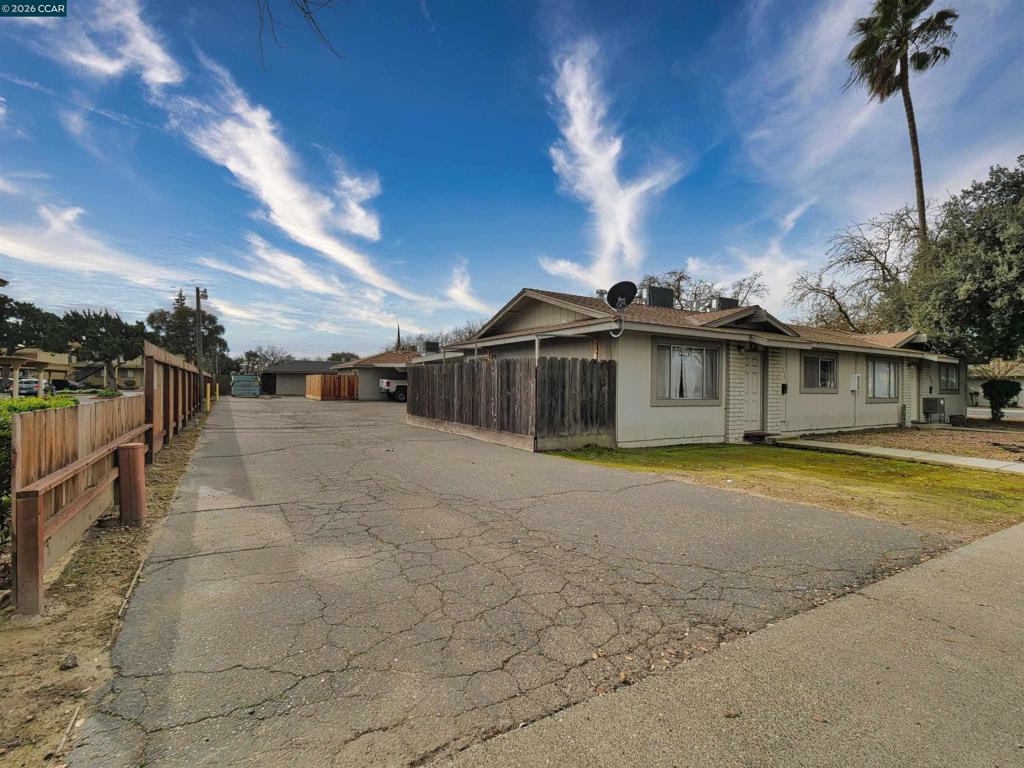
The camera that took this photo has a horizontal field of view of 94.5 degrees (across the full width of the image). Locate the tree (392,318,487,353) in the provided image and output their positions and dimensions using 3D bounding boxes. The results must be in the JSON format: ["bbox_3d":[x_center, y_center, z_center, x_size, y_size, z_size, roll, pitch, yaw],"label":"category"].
[{"bbox_3d":[-7.098,-2.752,50.013,10.000,8.200,8.500,1,0,-32],"label":"tree"}]

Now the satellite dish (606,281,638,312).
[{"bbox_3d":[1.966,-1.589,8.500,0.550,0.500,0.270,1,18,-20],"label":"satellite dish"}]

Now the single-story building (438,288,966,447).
[{"bbox_3d":[8.851,-0.463,17.304,20.800,3.800,8.200,1,0,-32],"label":"single-story building"}]

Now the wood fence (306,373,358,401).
[{"bbox_3d":[-13.021,0.253,34.082,2.350,1.700,6.300,1,0,-32],"label":"wood fence"}]

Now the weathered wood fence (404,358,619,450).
[{"bbox_3d":[-0.500,0.354,11.758,1.980,1.730,6.750,1,0,-32],"label":"weathered wood fence"}]

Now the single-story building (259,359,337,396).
[{"bbox_3d":[-21.249,-0.684,52.676,12.000,3.650,6.600,1,0,-32],"label":"single-story building"}]

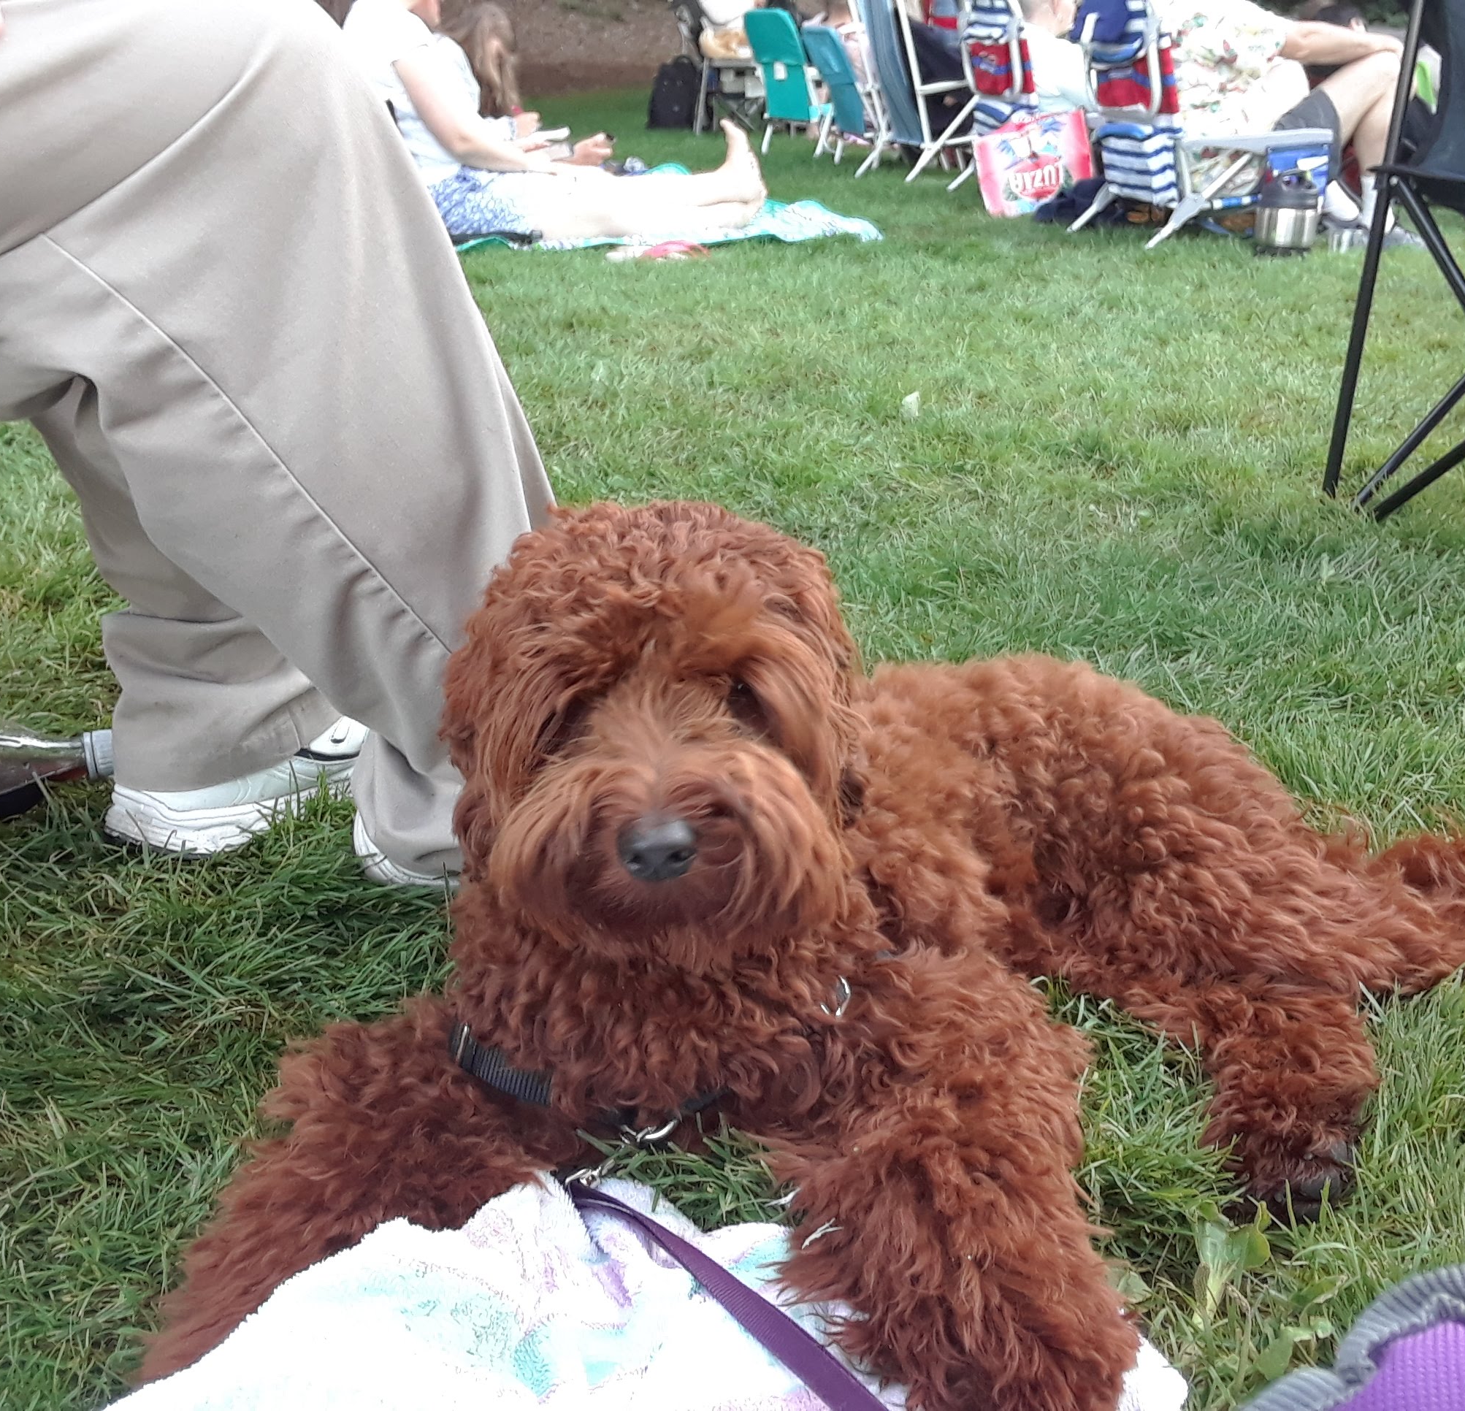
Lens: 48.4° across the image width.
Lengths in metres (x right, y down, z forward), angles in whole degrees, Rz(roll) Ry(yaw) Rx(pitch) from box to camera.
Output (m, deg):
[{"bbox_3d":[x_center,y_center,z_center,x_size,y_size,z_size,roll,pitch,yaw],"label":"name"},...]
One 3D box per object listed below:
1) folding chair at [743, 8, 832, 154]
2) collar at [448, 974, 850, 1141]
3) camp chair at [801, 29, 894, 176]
[{"bbox_3d":[0.422,-2.992,7.791,0.600,0.680,0.520,-14,26,-31],"label":"folding chair"},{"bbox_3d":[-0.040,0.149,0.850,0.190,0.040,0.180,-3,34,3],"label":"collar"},{"bbox_3d":[0.685,-2.683,7.121,0.640,0.620,0.520,-8,24,-19],"label":"camp chair"}]

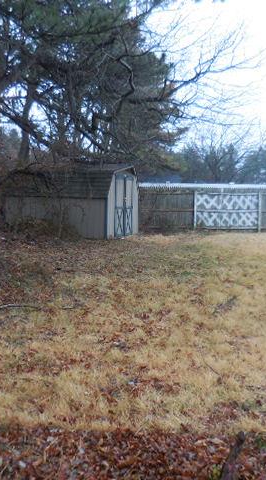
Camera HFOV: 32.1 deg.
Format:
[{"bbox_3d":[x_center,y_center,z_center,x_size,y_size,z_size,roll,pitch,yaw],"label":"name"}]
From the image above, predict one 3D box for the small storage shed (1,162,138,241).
[{"bbox_3d":[-1.791,-1.291,14.955,3.720,2.200,2.460,3,6,21],"label":"small storage shed"}]

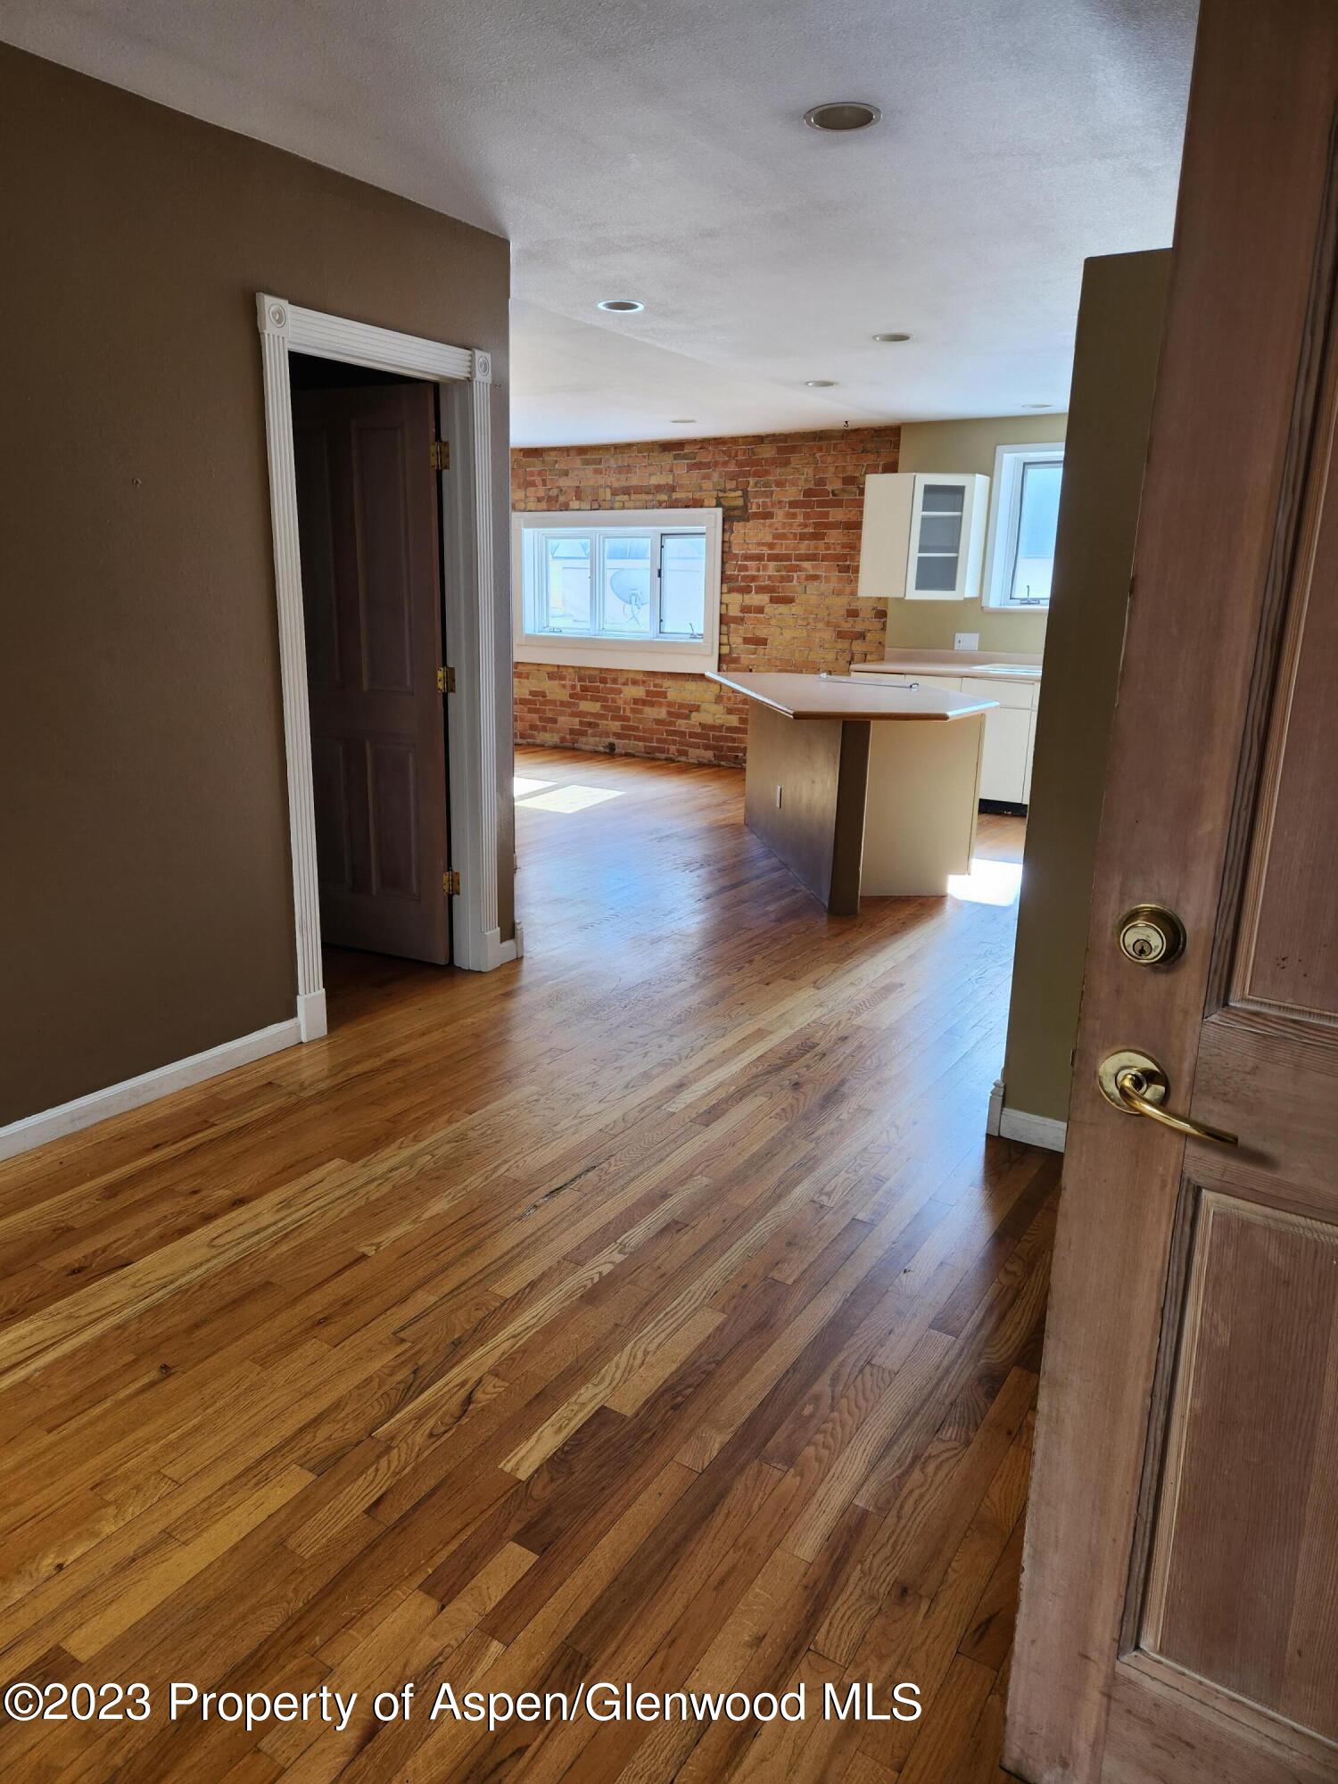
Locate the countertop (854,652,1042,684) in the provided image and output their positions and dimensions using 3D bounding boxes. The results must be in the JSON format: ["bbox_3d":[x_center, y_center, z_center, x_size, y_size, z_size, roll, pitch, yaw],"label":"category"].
[{"bbox_3d":[2.022,-1.499,7.815,1.500,0.130,0.635,10,17,31],"label":"countertop"}]

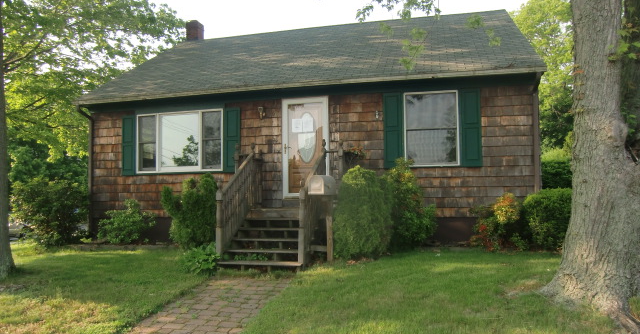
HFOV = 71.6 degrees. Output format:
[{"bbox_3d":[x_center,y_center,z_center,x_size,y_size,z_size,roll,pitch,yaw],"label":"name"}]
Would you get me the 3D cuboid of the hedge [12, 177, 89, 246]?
[{"bbox_3d":[-6.226,1.027,10.246,1.550,1.550,1.450,-2,-3,12],"label":"hedge"}]

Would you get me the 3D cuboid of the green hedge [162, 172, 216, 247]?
[{"bbox_3d":[-2.734,0.919,9.301,1.120,1.550,0.970,-2,-3,12],"label":"green hedge"}]

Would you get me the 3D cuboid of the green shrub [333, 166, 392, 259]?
[{"bbox_3d":[0.760,0.775,7.946,1.050,1.590,1.000,-2,-3,12],"label":"green shrub"}]

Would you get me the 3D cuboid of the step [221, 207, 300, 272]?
[{"bbox_3d":[-0.762,1.162,7.384,1.300,0.865,1.340,-2,-3,12],"label":"step"}]

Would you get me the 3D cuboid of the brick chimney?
[{"bbox_3d":[-4.140,-4.482,14.805,0.420,0.690,0.420,-2,-3,12],"label":"brick chimney"}]

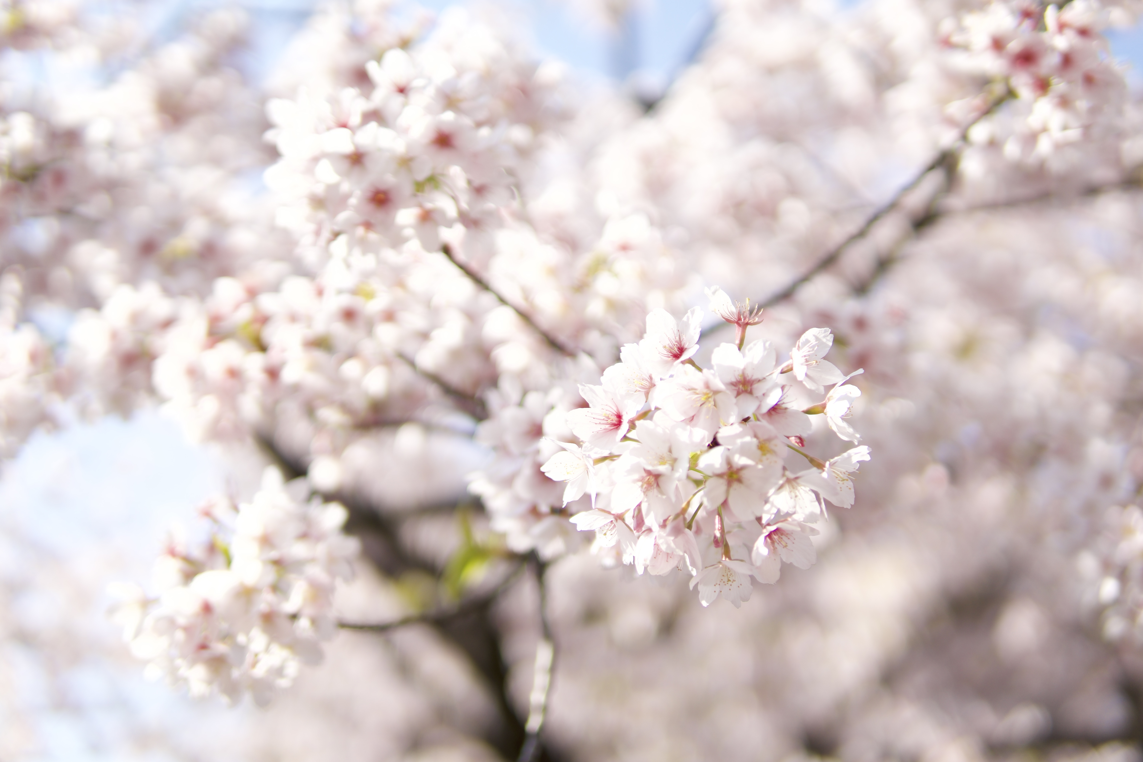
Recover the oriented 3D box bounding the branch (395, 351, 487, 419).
[{"bbox_3d":[-0.092,0.003,1.010,0.085,0.010,0.010,37,0,-30],"label":"branch"}]

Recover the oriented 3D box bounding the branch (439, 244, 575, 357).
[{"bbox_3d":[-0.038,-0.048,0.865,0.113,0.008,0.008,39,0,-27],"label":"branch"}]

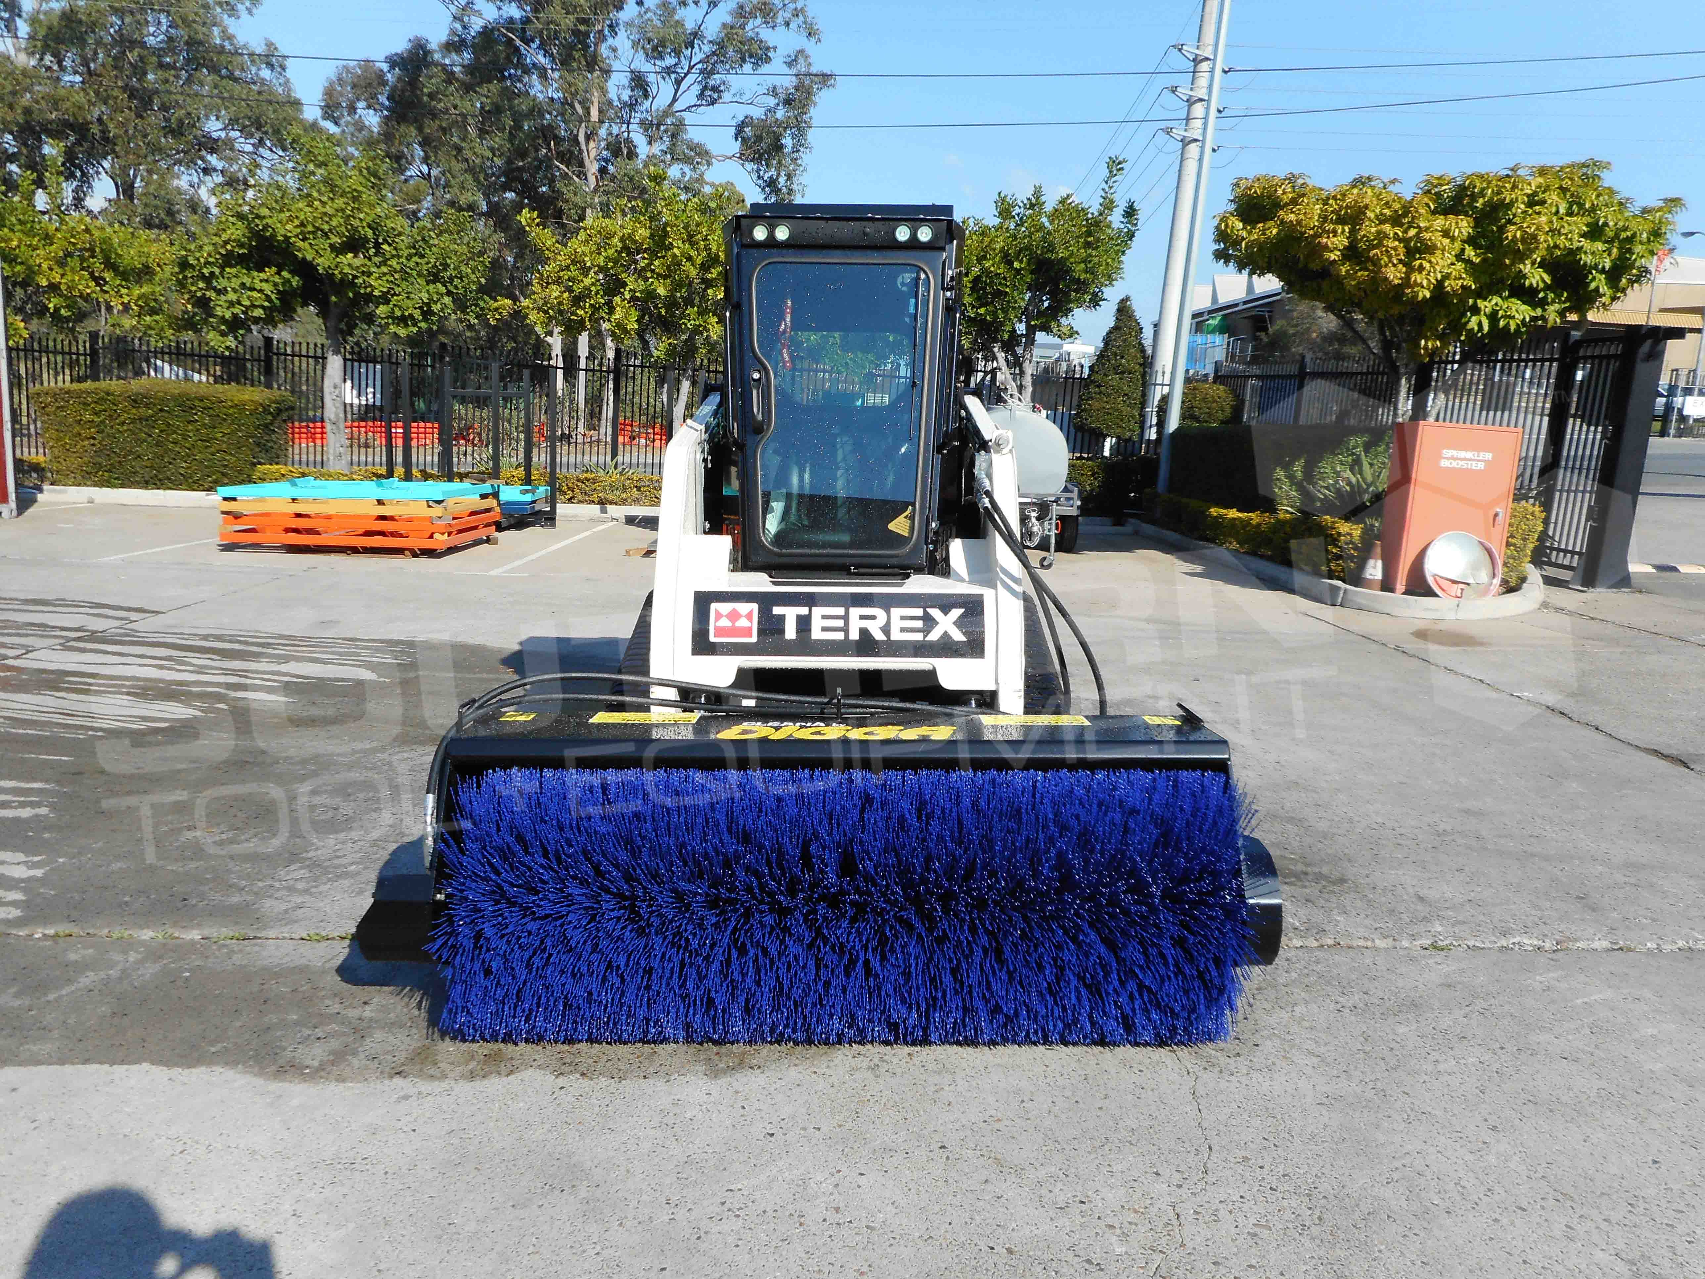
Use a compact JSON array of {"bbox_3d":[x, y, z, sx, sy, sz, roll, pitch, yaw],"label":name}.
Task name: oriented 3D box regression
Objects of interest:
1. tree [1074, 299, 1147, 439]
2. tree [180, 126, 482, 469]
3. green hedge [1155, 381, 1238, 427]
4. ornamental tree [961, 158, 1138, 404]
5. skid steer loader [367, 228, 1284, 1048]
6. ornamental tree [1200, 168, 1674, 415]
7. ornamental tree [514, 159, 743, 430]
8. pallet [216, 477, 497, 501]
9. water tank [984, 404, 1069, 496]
[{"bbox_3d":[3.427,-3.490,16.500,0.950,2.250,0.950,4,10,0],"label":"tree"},{"bbox_3d":[-6.682,-4.223,15.900,4.050,4.750,3.800,4,10,0],"label":"tree"},{"bbox_3d":[4.558,-2.971,16.300,1.100,1.000,1.100,4,10,0],"label":"green hedge"},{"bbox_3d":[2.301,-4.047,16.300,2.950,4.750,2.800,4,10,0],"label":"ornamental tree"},{"bbox_3d":[-0.080,-0.320,4.130,2.220,2.120,3.350,1,12,0],"label":"skid steer loader"},{"bbox_3d":[5.100,-2.250,10.600,3.900,3.450,3.700,2,12,0],"label":"ornamental tree"},{"bbox_3d":[-2.637,-4.039,16.200,3.500,4.550,3.300,4,10,0],"label":"ornamental tree"},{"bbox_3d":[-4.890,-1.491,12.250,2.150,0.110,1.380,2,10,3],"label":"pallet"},{"bbox_3d":[1.581,-2.105,13.850,1.450,1.020,1.600,3,10,-7],"label":"water tank"}]

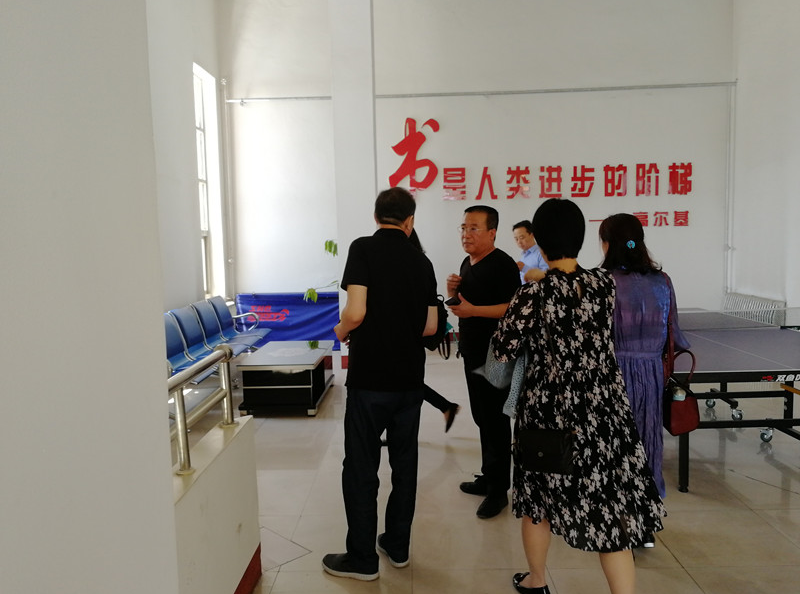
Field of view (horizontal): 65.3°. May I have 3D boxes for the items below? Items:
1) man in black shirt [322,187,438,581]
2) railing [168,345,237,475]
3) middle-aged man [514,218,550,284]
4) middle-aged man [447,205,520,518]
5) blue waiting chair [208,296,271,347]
[{"bbox_3d":[-0.111,0.380,2.820,0.530,1.730,0.450,-2,5,-7],"label":"man in black shirt"},{"bbox_3d":[-0.735,0.403,2.320,0.100,0.340,0.760,-1,5,1],"label":"railing"},{"bbox_3d":[1.236,0.095,5.864,0.420,1.660,0.500,-7,7,-44],"label":"middle-aged man"},{"bbox_3d":[0.486,0.325,3.498,0.460,1.690,0.540,-6,7,-37],"label":"middle-aged man"},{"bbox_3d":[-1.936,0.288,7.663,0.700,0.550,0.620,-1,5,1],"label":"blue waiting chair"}]

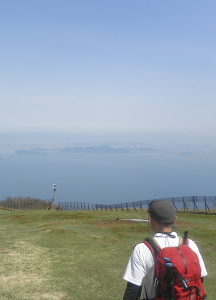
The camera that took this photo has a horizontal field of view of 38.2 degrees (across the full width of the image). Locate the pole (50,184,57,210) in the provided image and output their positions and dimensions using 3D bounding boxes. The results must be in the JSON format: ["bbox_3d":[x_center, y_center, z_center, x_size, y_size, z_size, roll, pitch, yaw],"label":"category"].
[{"bbox_3d":[-15.058,13.426,88.000,1.200,7.600,0.900,-1,4,-10],"label":"pole"}]

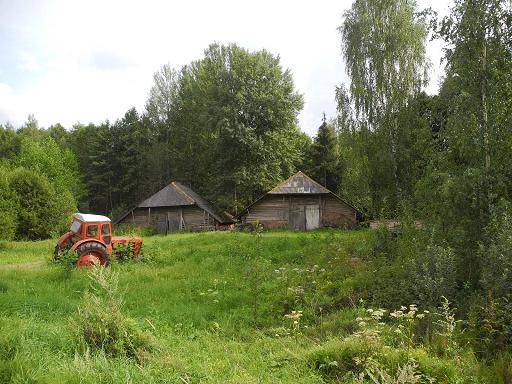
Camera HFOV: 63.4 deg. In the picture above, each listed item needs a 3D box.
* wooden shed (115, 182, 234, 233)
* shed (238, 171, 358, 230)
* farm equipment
[{"bbox_3d":[-7.400,1.500,41.200,10.800,5.000,6.500,-1,-3,15],"label":"wooden shed"},{"bbox_3d":[4.300,1.000,39.500,10.600,5.400,7.500,-1,-3,10],"label":"shed"},{"bbox_3d":[-6.578,2.072,17.893,1.750,2.400,3.600,1,0,40],"label":"farm equipment"}]

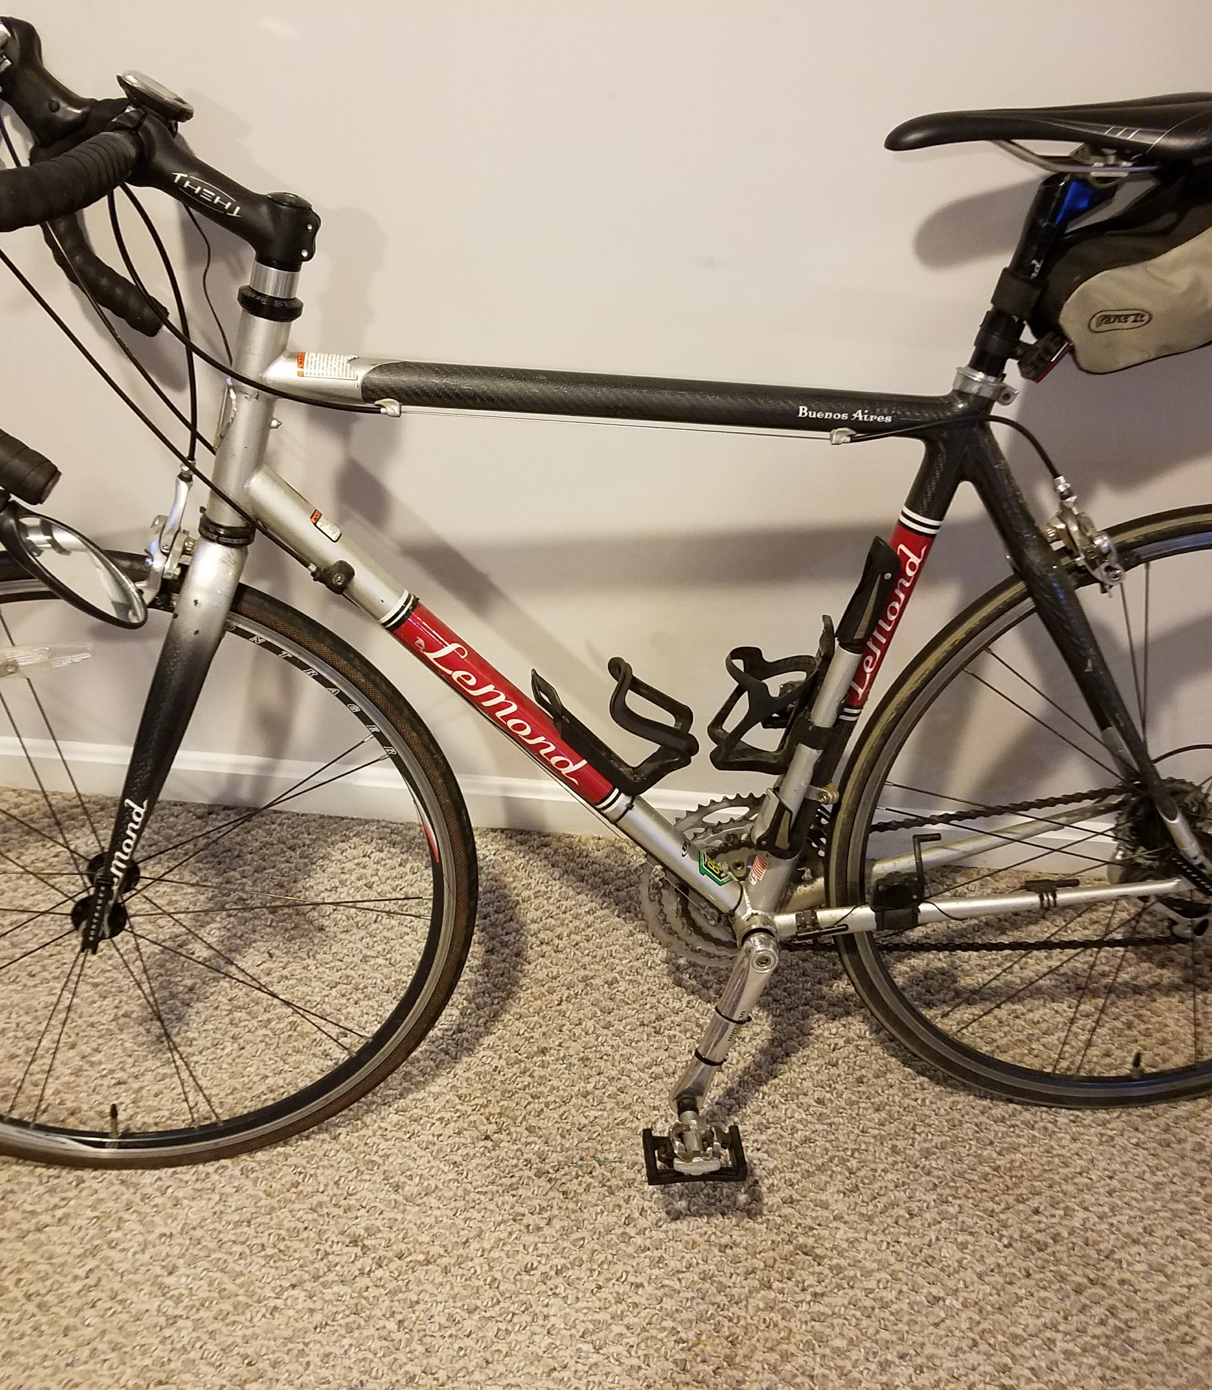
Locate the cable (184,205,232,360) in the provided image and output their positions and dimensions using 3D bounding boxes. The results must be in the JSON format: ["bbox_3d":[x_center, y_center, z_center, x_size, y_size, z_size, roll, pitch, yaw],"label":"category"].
[{"bbox_3d":[-0.291,-0.305,1.027,0.026,0.122,0.016,-3,27,-3],"label":"cable"}]

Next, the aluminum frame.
[{"bbox_3d":[0.042,-0.050,1.180,1.025,0.640,0.145,-3,27,-3],"label":"aluminum frame"}]

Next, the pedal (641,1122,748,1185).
[{"bbox_3d":[0.082,0.416,1.264,0.088,0.028,0.070,-3,27,-3],"label":"pedal"}]

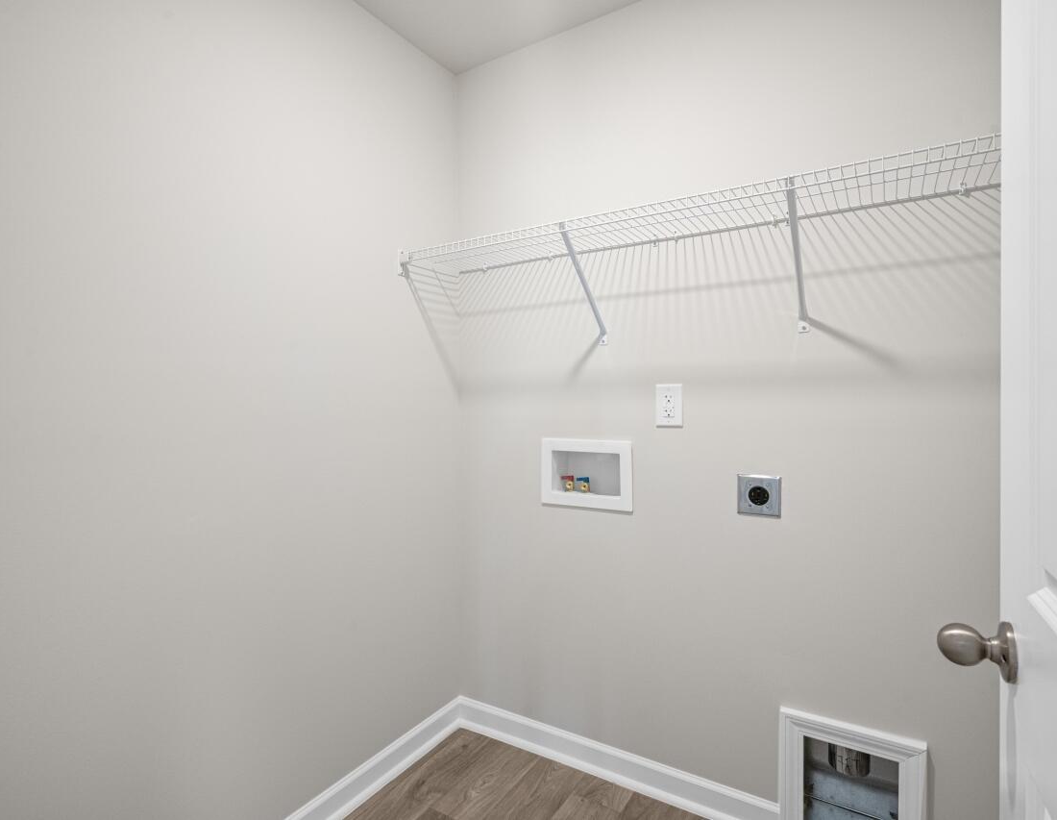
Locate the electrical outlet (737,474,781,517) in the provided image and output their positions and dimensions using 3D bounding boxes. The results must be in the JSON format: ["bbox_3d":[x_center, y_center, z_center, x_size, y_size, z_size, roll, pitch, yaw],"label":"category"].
[{"bbox_3d":[0.640,0.237,1.512,0.114,0.114,0.008,0,0,31],"label":"electrical outlet"}]

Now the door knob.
[{"bbox_3d":[0.520,0.276,0.639,0.068,0.066,0.066,0,0,31],"label":"door knob"}]

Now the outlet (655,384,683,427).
[{"bbox_3d":[0.423,-0.013,1.642,0.079,0.124,0.008,0,0,31],"label":"outlet"}]

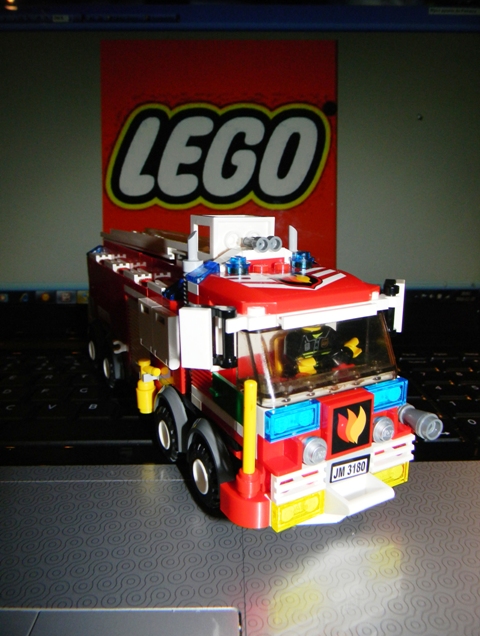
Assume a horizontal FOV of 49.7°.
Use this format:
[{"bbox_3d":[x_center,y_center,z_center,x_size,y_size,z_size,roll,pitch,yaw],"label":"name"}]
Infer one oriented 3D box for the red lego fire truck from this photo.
[{"bbox_3d":[-0.014,0.000,0.217,0.077,0.087,0.203,-8,17,-28],"label":"red lego fire truck"}]

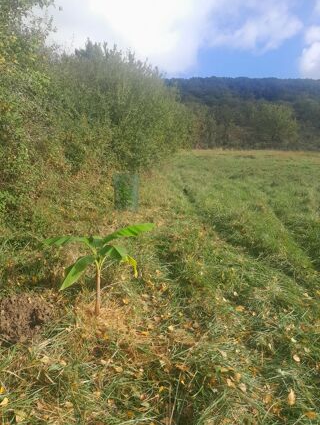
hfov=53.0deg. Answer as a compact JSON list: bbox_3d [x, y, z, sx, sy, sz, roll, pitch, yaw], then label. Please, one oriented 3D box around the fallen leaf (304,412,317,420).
[{"bbox_3d":[0.799,1.075,1.702,0.053,0.012,0.054,4,12,17],"label":"fallen leaf"}]

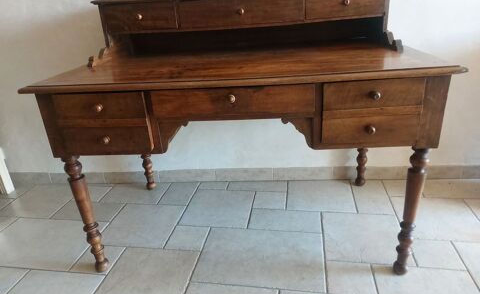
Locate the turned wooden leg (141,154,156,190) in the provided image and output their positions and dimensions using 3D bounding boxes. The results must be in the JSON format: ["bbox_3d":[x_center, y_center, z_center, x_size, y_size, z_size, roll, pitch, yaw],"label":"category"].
[{"bbox_3d":[-0.516,0.002,1.868,0.062,0.521,0.062,-2,23,6],"label":"turned wooden leg"}]

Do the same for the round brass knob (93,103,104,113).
[{"bbox_3d":[-0.427,-0.119,1.054,0.024,0.024,0.028,-2,23,6],"label":"round brass knob"}]

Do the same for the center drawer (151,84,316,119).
[{"bbox_3d":[-0.005,-0.224,1.243,0.485,0.088,0.500,-2,23,6],"label":"center drawer"}]

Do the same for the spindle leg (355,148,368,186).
[{"bbox_3d":[0.625,-0.029,1.758,0.062,0.521,0.062,-2,23,6],"label":"spindle leg"}]

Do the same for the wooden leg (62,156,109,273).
[{"bbox_3d":[-0.566,0.256,1.288,0.064,0.521,0.064,-2,23,6],"label":"wooden leg"}]

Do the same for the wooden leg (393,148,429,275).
[{"bbox_3d":[0.576,0.225,1.177,0.064,0.521,0.064,-2,23,6],"label":"wooden leg"}]

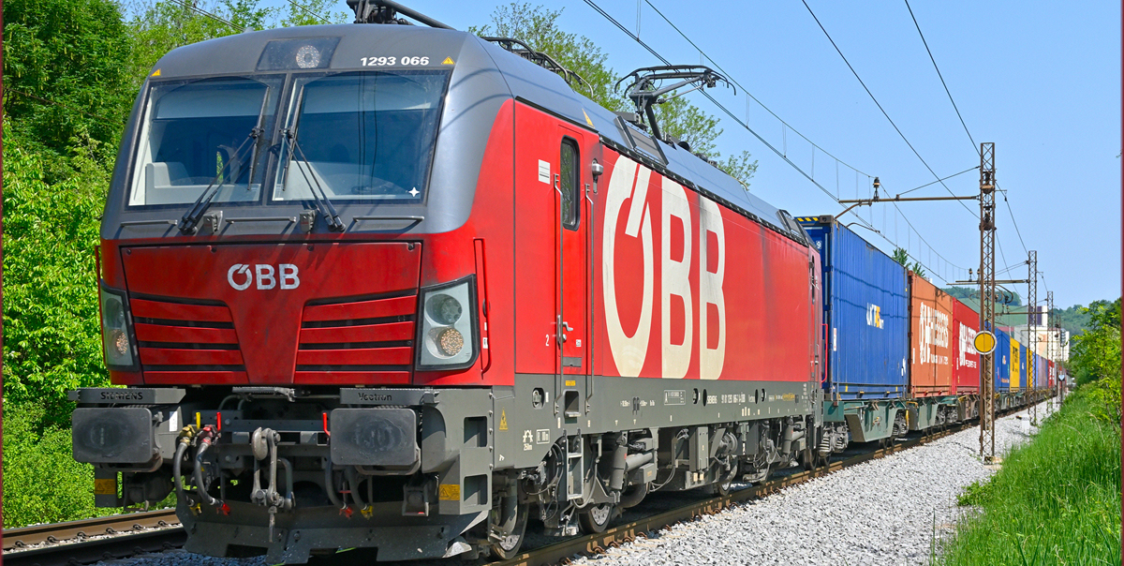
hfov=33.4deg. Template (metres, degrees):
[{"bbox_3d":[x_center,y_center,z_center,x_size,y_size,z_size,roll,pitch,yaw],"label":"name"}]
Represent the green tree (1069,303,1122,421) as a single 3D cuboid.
[{"bbox_3d":[13.200,2.050,45.000,2.300,3.400,2.300,0,-3,16],"label":"green tree"}]

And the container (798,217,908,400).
[{"bbox_3d":[4.845,0.790,36.320,2.500,2.896,13.700,0,-3,16],"label":"container"}]

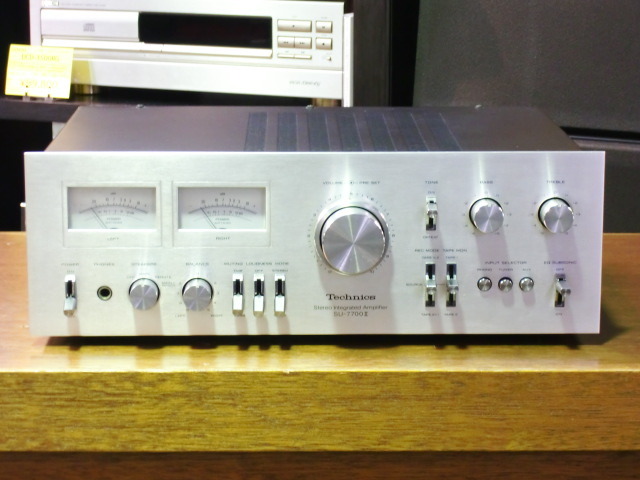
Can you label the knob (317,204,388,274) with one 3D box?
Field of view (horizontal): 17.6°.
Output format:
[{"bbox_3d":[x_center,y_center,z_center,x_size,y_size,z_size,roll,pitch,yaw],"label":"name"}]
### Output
[{"bbox_3d":[0.024,0.001,1.531,0.050,0.050,0.027,0,11,-1],"label":"knob"}]

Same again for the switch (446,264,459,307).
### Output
[{"bbox_3d":[0.104,0.037,1.621,0.008,0.035,0.016,0,10,-1],"label":"switch"}]

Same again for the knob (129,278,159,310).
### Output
[{"bbox_3d":[-0.137,0.044,1.618,0.024,0.024,0.015,0,10,-1],"label":"knob"}]

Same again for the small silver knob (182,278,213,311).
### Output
[{"bbox_3d":[-0.091,0.042,1.544,0.023,0.023,0.018,0,11,-1],"label":"small silver knob"}]

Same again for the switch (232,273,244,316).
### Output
[{"bbox_3d":[-0.064,0.043,1.620,0.009,0.032,0.014,0,10,-1],"label":"switch"}]

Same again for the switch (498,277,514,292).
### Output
[{"bbox_3d":[0.147,0.036,1.626,0.012,0.012,0.007,0,10,-1],"label":"switch"}]

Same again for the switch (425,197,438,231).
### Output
[{"bbox_3d":[0.083,-0.018,1.538,0.008,0.025,0.016,0,11,-1],"label":"switch"}]

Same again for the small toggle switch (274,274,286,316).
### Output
[{"bbox_3d":[-0.029,0.042,1.547,0.008,0.029,0.016,0,11,-1],"label":"small toggle switch"}]

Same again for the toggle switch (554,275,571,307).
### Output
[{"bbox_3d":[0.190,0.041,1.623,0.010,0.027,0.016,0,10,-1],"label":"toggle switch"}]

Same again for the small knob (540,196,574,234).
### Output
[{"bbox_3d":[0.176,-0.017,1.538,0.025,0.025,0.020,0,11,-1],"label":"small knob"}]

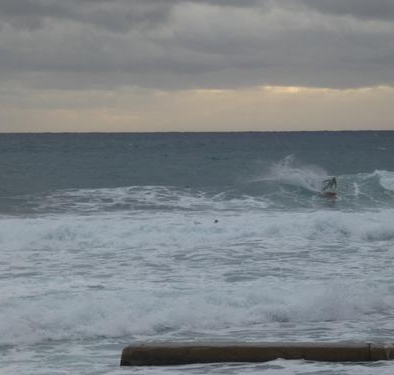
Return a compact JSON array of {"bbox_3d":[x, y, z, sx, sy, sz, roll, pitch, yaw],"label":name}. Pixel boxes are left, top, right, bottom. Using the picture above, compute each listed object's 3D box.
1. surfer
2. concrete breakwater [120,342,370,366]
[{"bbox_3d":[10.880,-0.098,200.000,1.000,1.500,0.850,1,2,35],"label":"surfer"},{"bbox_3d":[1.129,3.970,58.000,5.900,0.480,1.100,0,1,6],"label":"concrete breakwater"}]

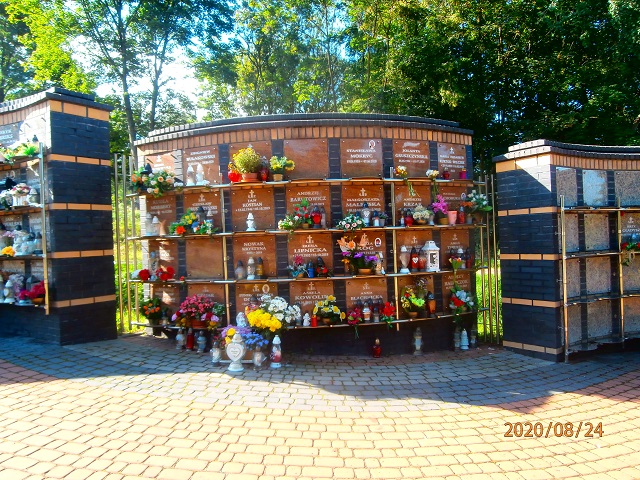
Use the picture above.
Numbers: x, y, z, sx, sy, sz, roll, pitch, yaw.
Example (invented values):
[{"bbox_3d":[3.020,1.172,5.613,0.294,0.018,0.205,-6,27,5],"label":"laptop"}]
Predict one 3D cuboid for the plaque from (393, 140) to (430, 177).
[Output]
[{"bbox_3d":[1.089,-0.964,5.540,0.500,0.471,0.030,-2,0,-22],"label":"plaque"}]

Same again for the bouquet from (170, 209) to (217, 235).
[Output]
[{"bbox_3d":[-1.436,-0.205,5.266,0.516,0.301,0.200,-2,0,20],"label":"bouquet"}]

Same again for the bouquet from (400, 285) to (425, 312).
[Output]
[{"bbox_3d":[1.038,0.674,5.189,0.225,0.338,0.190,-2,0,-20],"label":"bouquet"}]

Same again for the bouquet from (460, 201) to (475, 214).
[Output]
[{"bbox_3d":[1.834,-0.404,5.746,0.135,0.160,0.125,-2,0,-33],"label":"bouquet"}]

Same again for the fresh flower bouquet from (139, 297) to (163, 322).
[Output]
[{"bbox_3d":[-2.016,0.832,5.496,0.240,0.290,0.220,-2,0,32],"label":"fresh flower bouquet"}]

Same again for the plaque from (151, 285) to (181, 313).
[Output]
[{"bbox_3d":[-1.858,0.741,5.522,0.480,0.445,0.030,-2,0,30],"label":"plaque"}]

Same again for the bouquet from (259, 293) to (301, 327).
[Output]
[{"bbox_3d":[-0.428,0.749,4.945,0.410,0.342,0.270,-2,0,4],"label":"bouquet"}]

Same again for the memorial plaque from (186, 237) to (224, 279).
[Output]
[{"bbox_3d":[-1.353,0.214,5.396,0.490,0.450,0.030,-2,0,19],"label":"memorial plaque"}]

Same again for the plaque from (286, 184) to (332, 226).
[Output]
[{"bbox_3d":[-0.123,-0.368,5.067,0.480,0.445,0.030,-2,0,-1],"label":"plaque"}]

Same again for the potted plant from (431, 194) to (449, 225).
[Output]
[{"bbox_3d":[1.385,-0.353,5.357,0.170,0.337,0.165,-2,0,0],"label":"potted plant"}]

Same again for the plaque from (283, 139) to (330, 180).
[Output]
[{"bbox_3d":[-0.142,-0.887,5.111,0.482,0.455,0.030,-2,0,-1],"label":"plaque"}]

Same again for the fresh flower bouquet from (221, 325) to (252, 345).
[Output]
[{"bbox_3d":[-0.918,1.051,5.113,0.336,0.232,0.240,-2,0,9],"label":"fresh flower bouquet"}]

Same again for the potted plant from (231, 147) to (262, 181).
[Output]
[{"bbox_3d":[-0.815,-0.848,5.126,0.310,0.350,0.290,-2,0,9],"label":"potted plant"}]

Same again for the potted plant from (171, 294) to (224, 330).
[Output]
[{"bbox_3d":[-1.402,0.825,5.332,0.490,0.370,0.300,-2,0,20],"label":"potted plant"}]

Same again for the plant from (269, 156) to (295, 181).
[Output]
[{"bbox_3d":[-0.415,-0.771,4.984,0.260,0.250,0.190,-2,0,3],"label":"plant"}]

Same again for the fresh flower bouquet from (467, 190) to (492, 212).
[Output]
[{"bbox_3d":[1.965,-0.474,5.693,0.280,0.260,0.240,-2,0,-38],"label":"fresh flower bouquet"}]

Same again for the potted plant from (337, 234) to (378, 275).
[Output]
[{"bbox_3d":[0.418,0.159,5.081,0.422,0.409,0.240,-2,0,-10],"label":"potted plant"}]

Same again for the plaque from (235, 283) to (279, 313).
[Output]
[{"bbox_3d":[-0.701,0.703,5.114,0.480,0.445,0.030,-2,0,9],"label":"plaque"}]

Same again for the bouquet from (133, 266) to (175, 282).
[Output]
[{"bbox_3d":[-2.008,0.416,5.575,0.480,0.190,0.220,-2,0,30],"label":"bouquet"}]

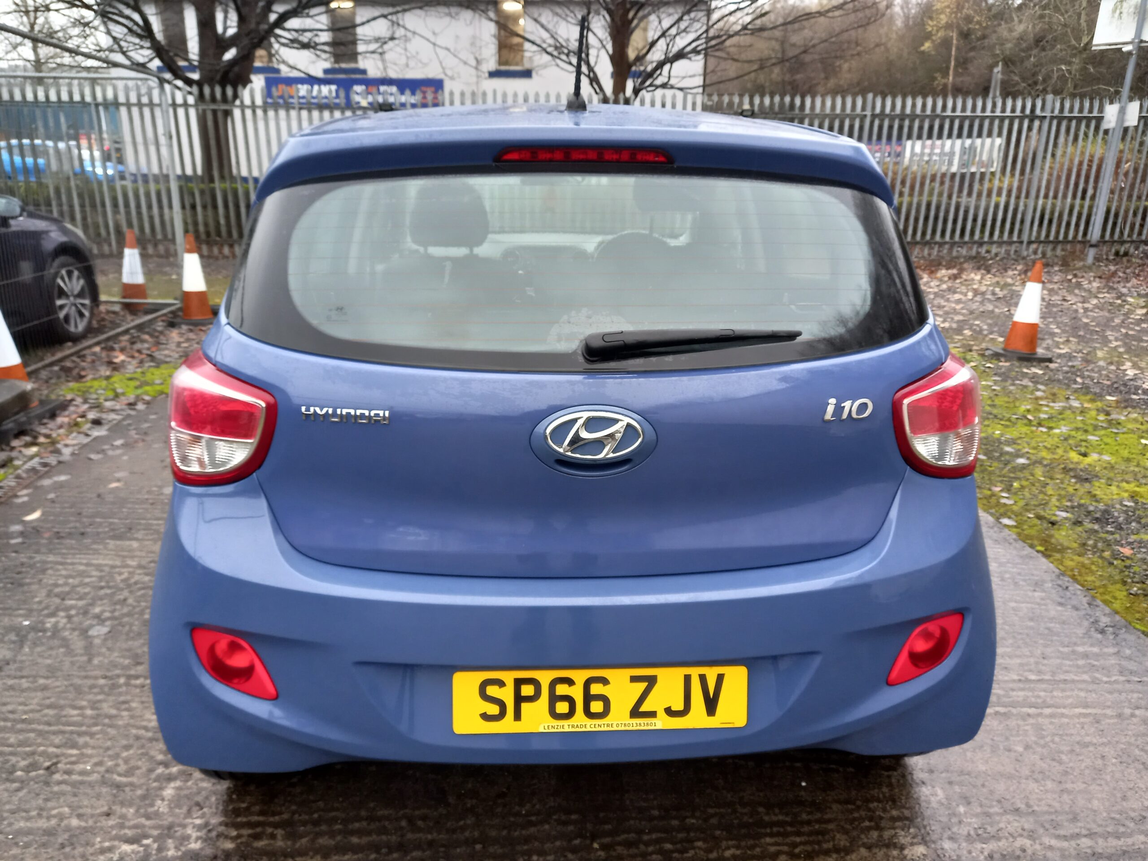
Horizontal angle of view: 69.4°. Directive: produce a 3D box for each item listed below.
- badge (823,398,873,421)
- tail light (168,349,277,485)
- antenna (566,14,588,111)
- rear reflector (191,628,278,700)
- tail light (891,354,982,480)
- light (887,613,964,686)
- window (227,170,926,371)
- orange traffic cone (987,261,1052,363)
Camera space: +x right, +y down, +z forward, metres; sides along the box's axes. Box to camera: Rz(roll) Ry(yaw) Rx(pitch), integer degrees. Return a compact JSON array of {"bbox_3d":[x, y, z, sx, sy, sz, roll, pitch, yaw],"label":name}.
[{"bbox_3d":[0.456,-0.035,1.377,0.088,0.041,0.008,-2,11,-12],"label":"badge"},{"bbox_3d":[-0.620,-0.015,1.463,0.262,0.232,0.180,3,19,7],"label":"tail light"},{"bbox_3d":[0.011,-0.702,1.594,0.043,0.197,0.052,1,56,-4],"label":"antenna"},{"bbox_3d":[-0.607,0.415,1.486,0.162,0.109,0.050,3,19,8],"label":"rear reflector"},{"bbox_3d":[0.664,-0.025,1.528,0.262,0.232,0.180,-4,19,-12],"label":"tail light"},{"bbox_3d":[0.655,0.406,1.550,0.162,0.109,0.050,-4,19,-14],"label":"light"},{"bbox_3d":[0.022,-0.279,1.456,1.260,0.379,0.119,0,-8,-3],"label":"window"},{"bbox_3d":[3.522,-0.933,6.405,0.390,0.750,0.390,4,19,11],"label":"orange traffic cone"}]

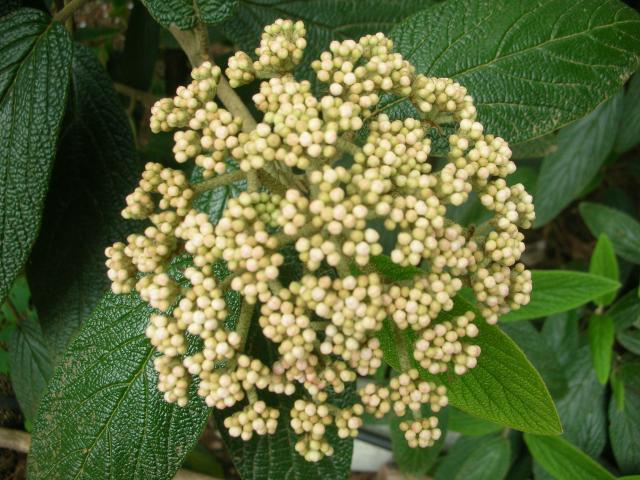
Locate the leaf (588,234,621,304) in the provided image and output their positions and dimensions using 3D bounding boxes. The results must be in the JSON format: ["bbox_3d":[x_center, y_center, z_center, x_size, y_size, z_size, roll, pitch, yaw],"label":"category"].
[{"bbox_3d":[0.180,0.019,0.410,0.021,0.048,0.011,2,7,15],"label":"leaf"}]

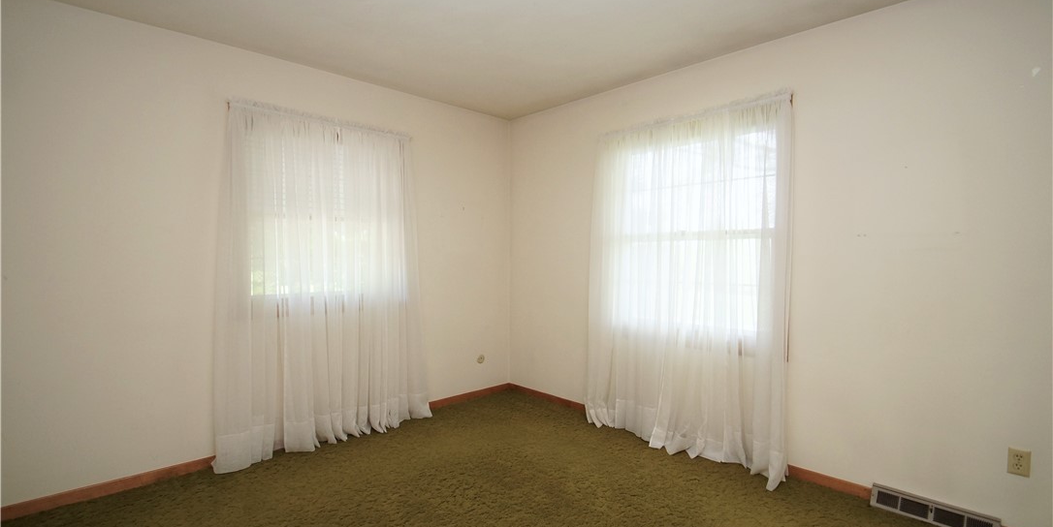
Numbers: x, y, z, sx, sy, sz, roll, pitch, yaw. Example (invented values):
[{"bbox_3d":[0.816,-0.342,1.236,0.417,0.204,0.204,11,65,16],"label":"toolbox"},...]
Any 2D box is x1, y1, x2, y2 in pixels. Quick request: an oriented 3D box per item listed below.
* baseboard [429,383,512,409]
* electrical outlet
[{"bbox_3d":[-0.459,1.129,3.730,0.840,0.065,0.015,-1,2,-44],"label":"baseboard"},{"bbox_3d":[2.088,0.846,1.857,0.070,0.114,0.009,1,2,45],"label":"electrical outlet"}]

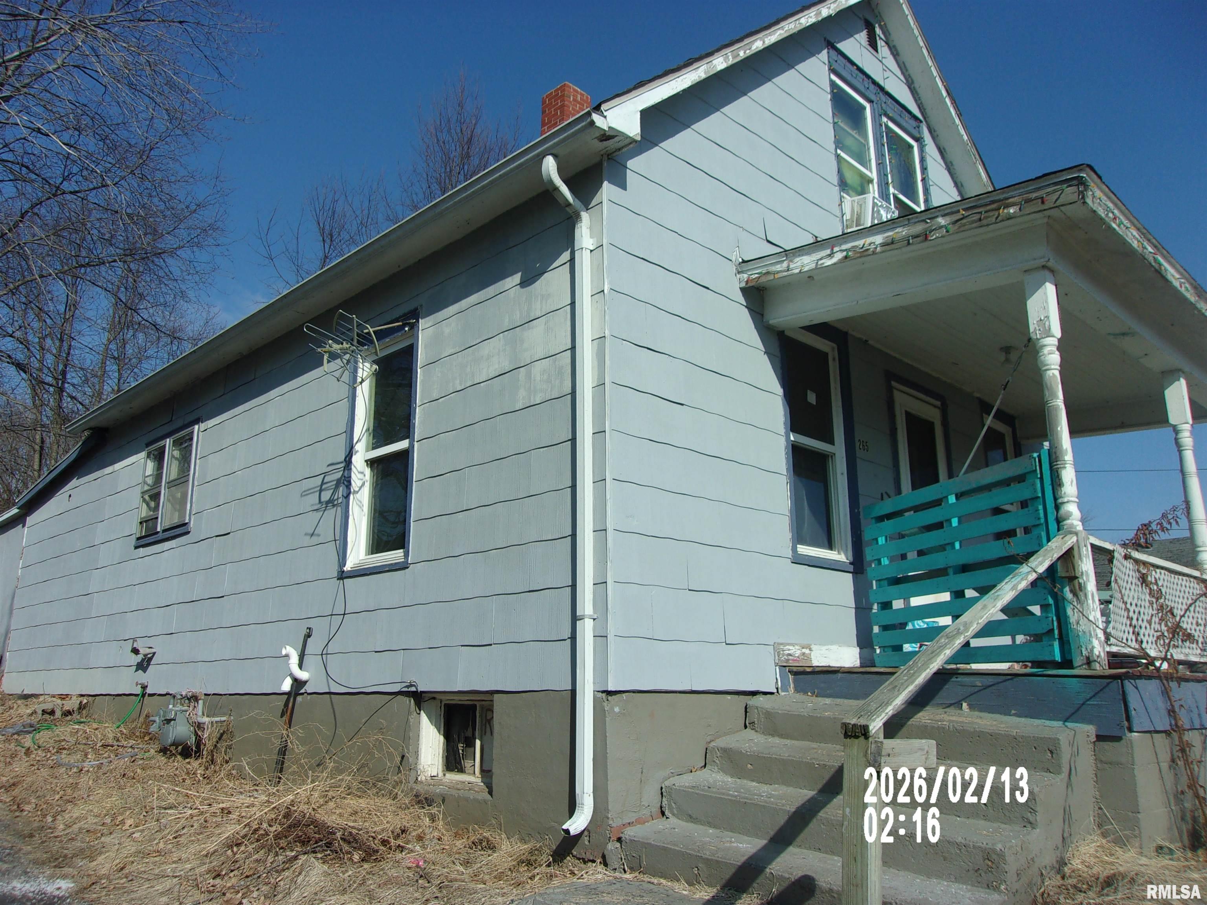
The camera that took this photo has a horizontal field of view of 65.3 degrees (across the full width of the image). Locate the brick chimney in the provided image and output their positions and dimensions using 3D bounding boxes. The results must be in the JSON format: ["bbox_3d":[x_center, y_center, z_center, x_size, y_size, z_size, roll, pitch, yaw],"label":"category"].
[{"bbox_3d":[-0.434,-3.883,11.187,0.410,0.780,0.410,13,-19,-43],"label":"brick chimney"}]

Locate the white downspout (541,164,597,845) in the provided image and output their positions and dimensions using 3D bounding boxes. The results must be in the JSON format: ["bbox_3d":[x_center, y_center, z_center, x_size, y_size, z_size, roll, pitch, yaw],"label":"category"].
[{"bbox_3d":[-0.181,0.090,4.907,0.275,3.560,0.072,13,-19,-43],"label":"white downspout"}]

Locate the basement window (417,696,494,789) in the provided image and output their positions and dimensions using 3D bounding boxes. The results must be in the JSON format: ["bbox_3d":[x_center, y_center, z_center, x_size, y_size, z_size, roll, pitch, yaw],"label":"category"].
[{"bbox_3d":[-0.819,1.706,5.579,0.150,0.510,0.790,13,-19,-43],"label":"basement window"}]

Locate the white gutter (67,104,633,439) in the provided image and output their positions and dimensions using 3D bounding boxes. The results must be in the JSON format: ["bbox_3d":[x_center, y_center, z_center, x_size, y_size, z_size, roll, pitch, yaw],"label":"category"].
[{"bbox_3d":[-3.150,-1.013,8.088,0.130,0.093,8.850,13,-19,-43],"label":"white gutter"}]

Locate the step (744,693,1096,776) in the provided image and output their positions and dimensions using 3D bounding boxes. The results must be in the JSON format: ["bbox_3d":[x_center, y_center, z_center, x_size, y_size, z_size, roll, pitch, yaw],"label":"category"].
[{"bbox_3d":[1.567,1.447,4.896,0.360,0.185,1.710,13,-15,-43],"label":"step"}]

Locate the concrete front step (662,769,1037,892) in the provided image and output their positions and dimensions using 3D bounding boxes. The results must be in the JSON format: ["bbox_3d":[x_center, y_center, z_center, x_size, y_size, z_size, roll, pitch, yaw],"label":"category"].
[{"bbox_3d":[1.050,1.696,4.298,0.380,0.175,1.710,13,-15,-43],"label":"concrete front step"}]

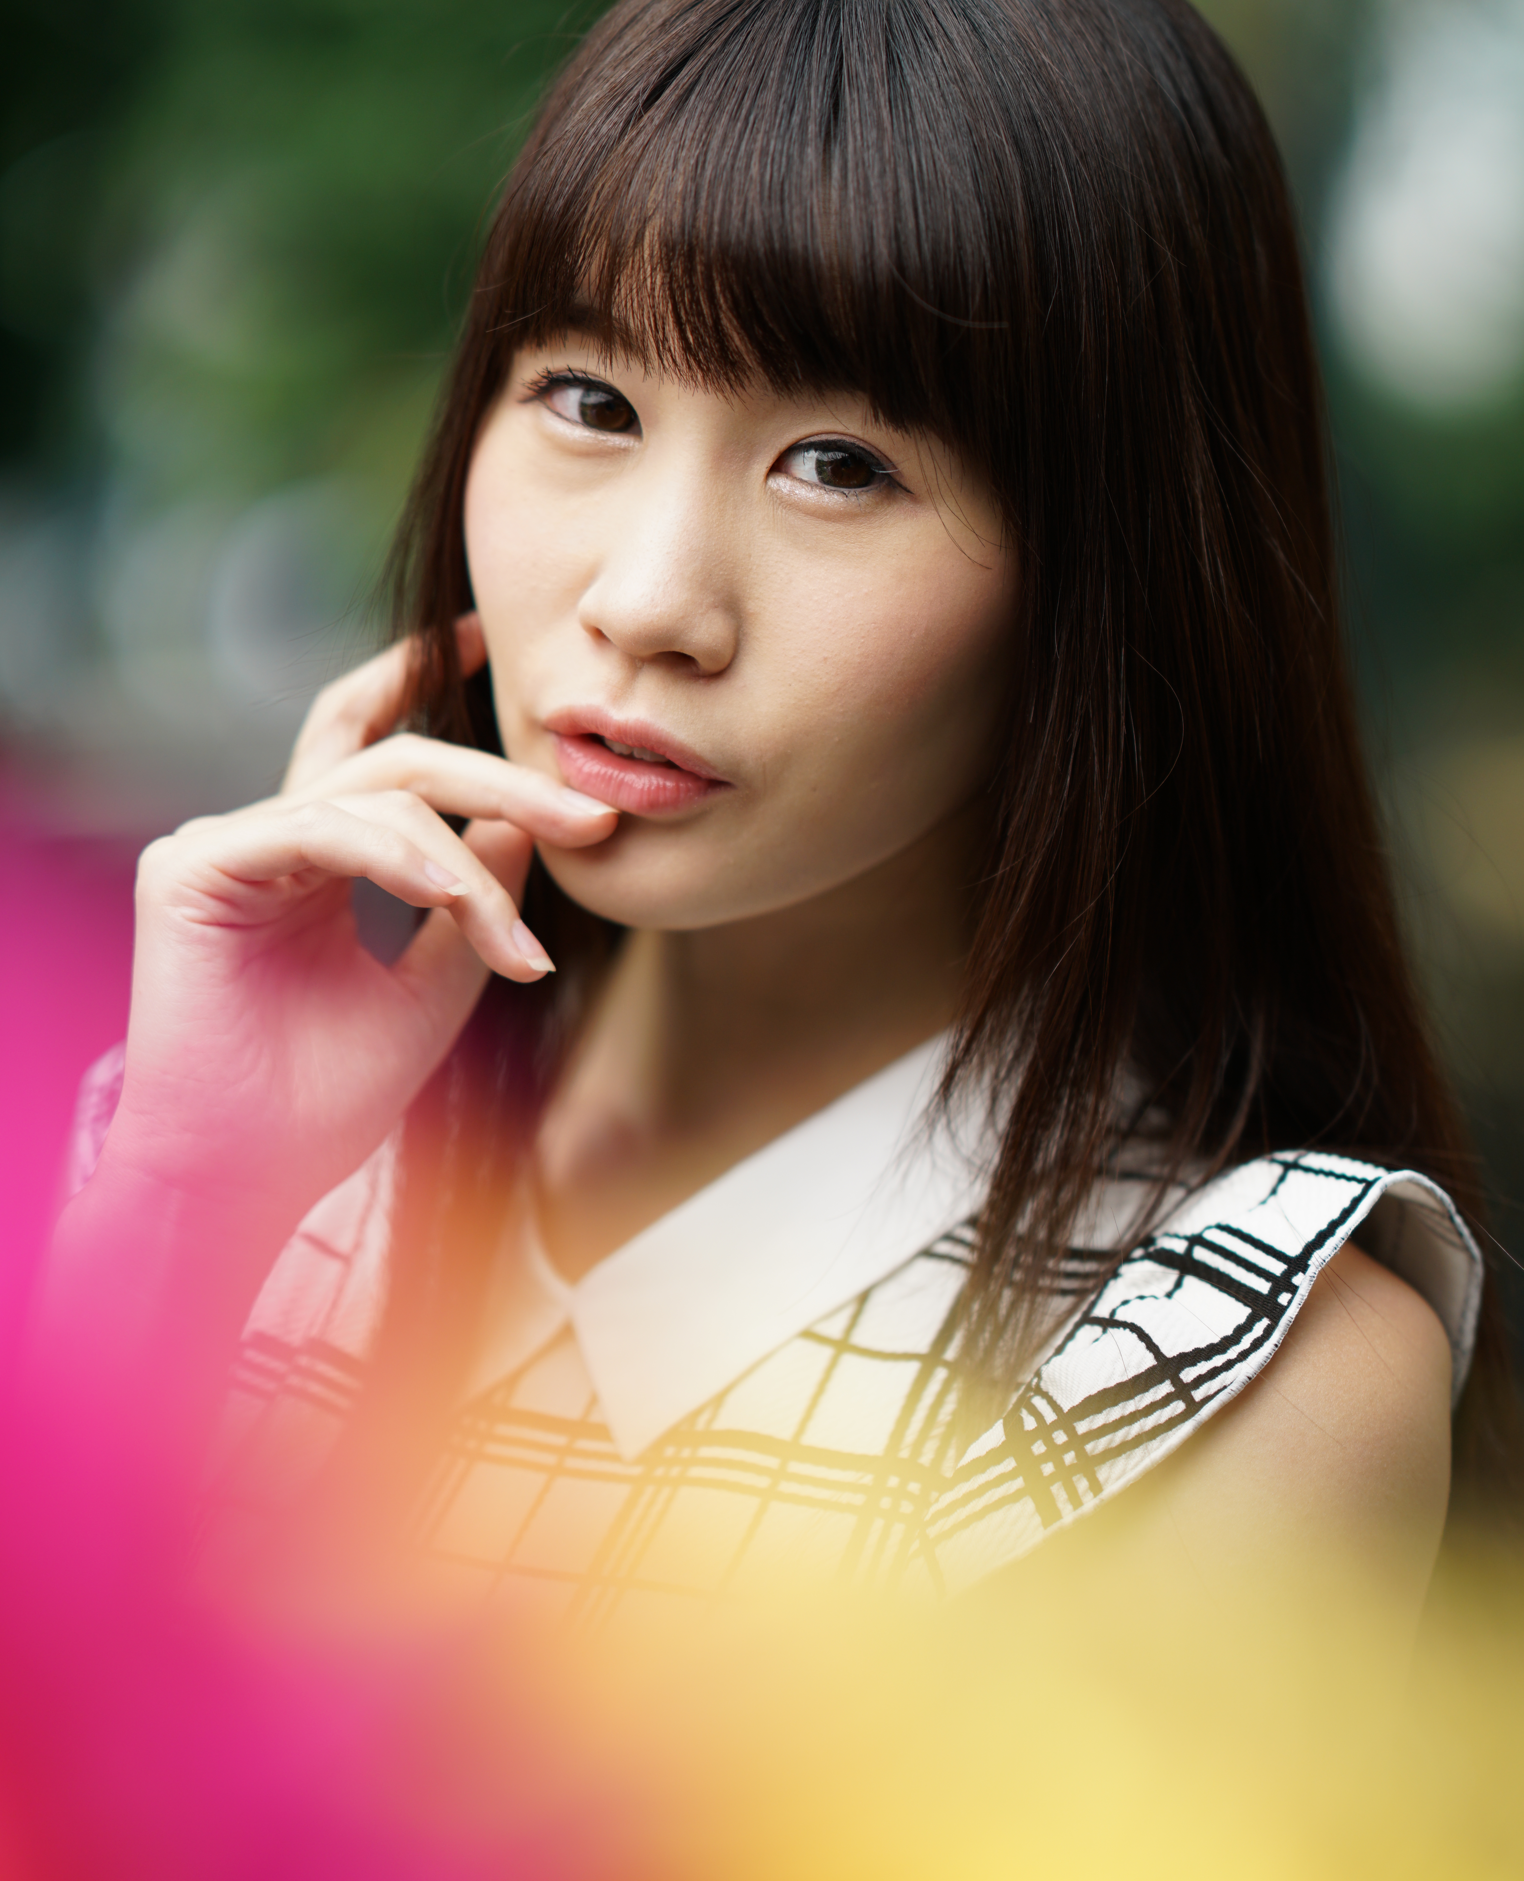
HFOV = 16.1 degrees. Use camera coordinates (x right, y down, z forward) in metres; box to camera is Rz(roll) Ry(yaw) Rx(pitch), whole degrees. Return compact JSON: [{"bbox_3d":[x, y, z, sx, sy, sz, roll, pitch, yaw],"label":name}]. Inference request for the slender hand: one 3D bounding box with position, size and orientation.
[{"bbox_3d":[-0.087,-0.004,1.180,0.092,0.130,0.100,8,8,34],"label":"slender hand"}]

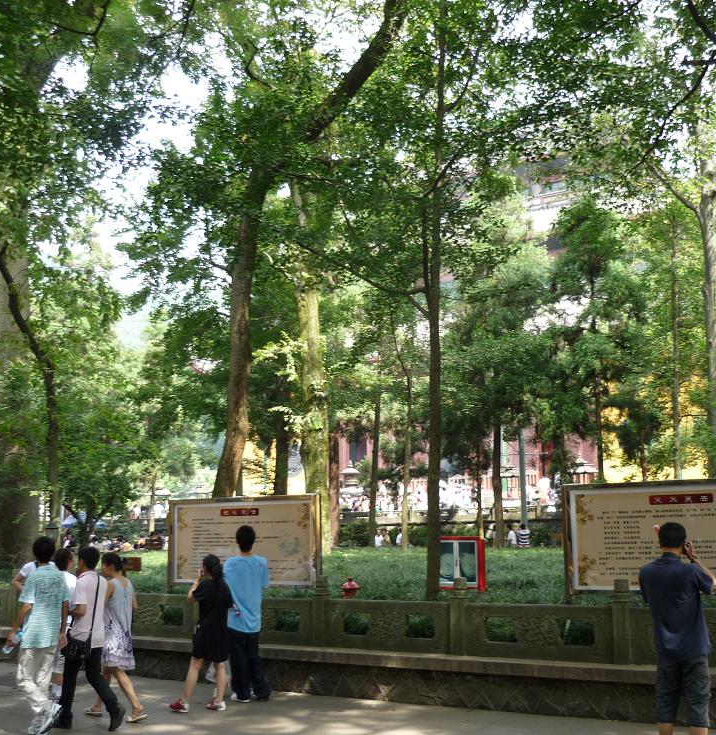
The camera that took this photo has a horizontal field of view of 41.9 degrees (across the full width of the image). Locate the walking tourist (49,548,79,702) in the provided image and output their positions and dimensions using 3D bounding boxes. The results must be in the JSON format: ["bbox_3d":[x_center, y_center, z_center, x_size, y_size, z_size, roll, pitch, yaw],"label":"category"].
[{"bbox_3d":[-3.238,2.888,10.458,0.460,1.620,0.480,7,-13,-34],"label":"walking tourist"}]

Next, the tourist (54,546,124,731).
[{"bbox_3d":[-2.521,2.559,8.862,0.620,1.650,0.460,-8,-13,36],"label":"tourist"}]

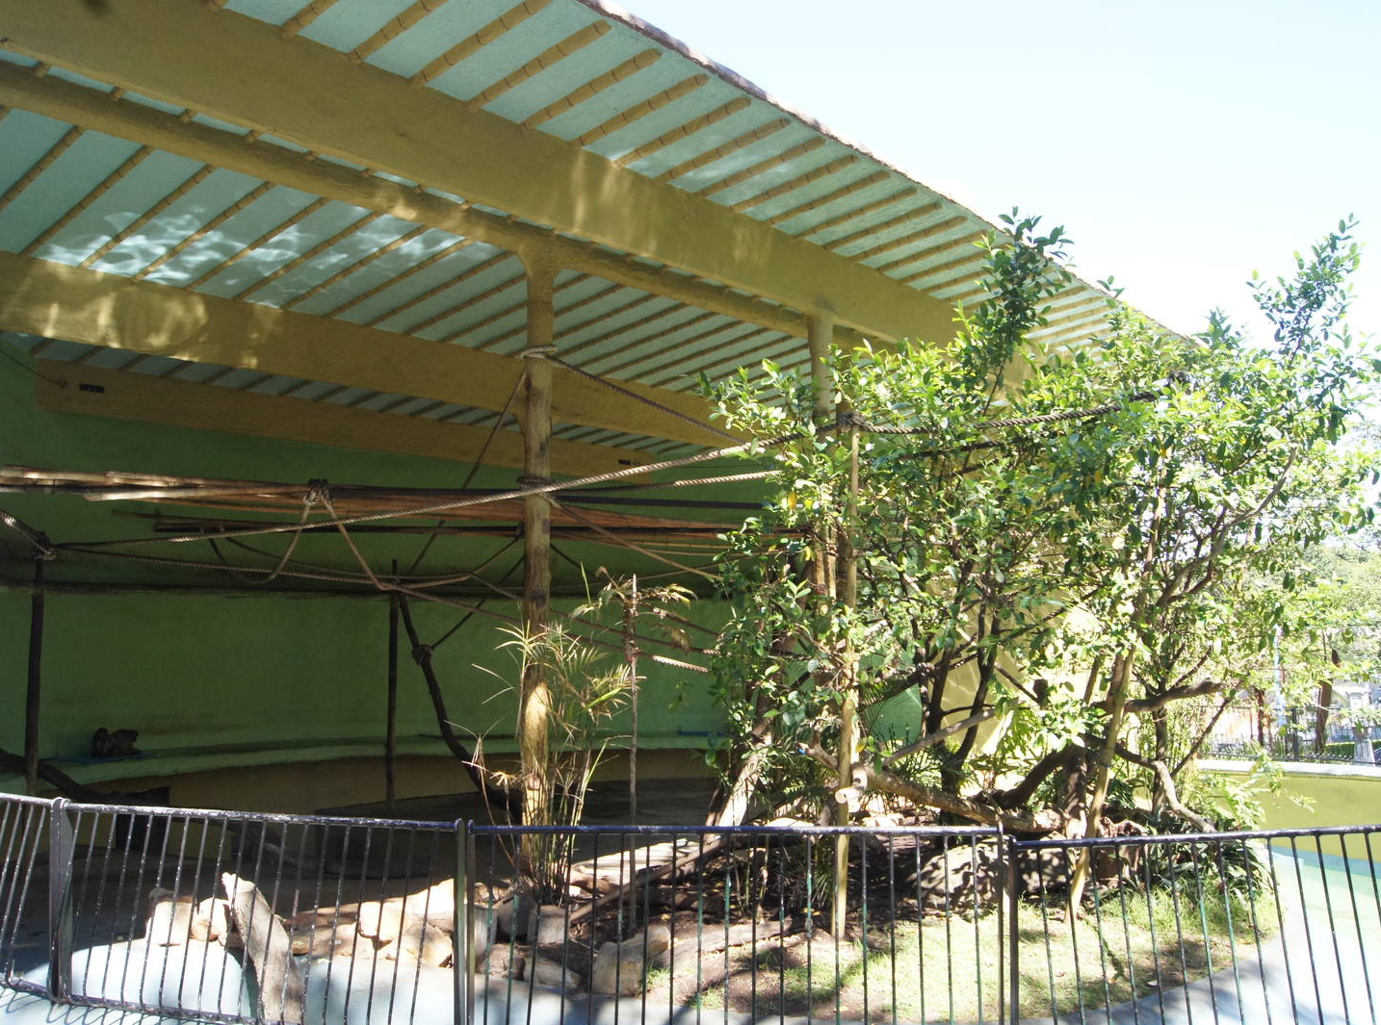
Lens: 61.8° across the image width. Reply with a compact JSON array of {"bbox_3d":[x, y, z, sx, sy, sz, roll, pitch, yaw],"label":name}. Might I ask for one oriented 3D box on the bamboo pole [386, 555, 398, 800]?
[{"bbox_3d":[-3.354,1.921,13.087,0.083,2.795,0.083,-6,-8,44],"label":"bamboo pole"}]

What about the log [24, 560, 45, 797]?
[{"bbox_3d":[-5.832,1.681,10.289,0.095,2.713,0.095,-6,-8,44],"label":"log"}]

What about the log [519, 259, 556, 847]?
[{"bbox_3d":[-1.207,0.347,9.153,0.200,4.981,0.200,0,-6,0],"label":"log"}]

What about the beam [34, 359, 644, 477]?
[{"bbox_3d":[-3.494,-0.936,14.072,0.220,0.490,8.178,-6,-8,44],"label":"beam"}]

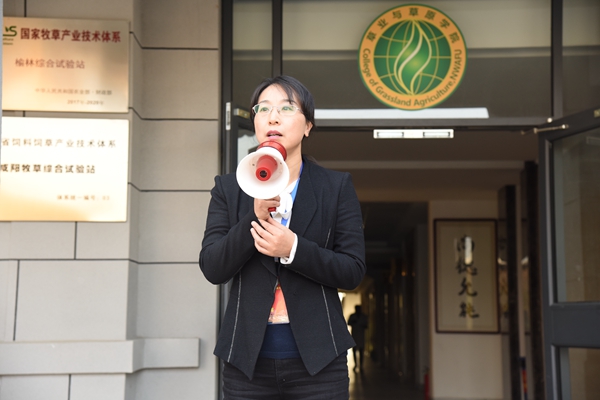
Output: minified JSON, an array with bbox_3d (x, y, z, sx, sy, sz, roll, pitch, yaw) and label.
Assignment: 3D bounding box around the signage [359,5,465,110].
[{"bbox_3d":[0.702,-0.881,6.800,0.665,0.665,0.030,0,-7,1],"label":"signage"}]

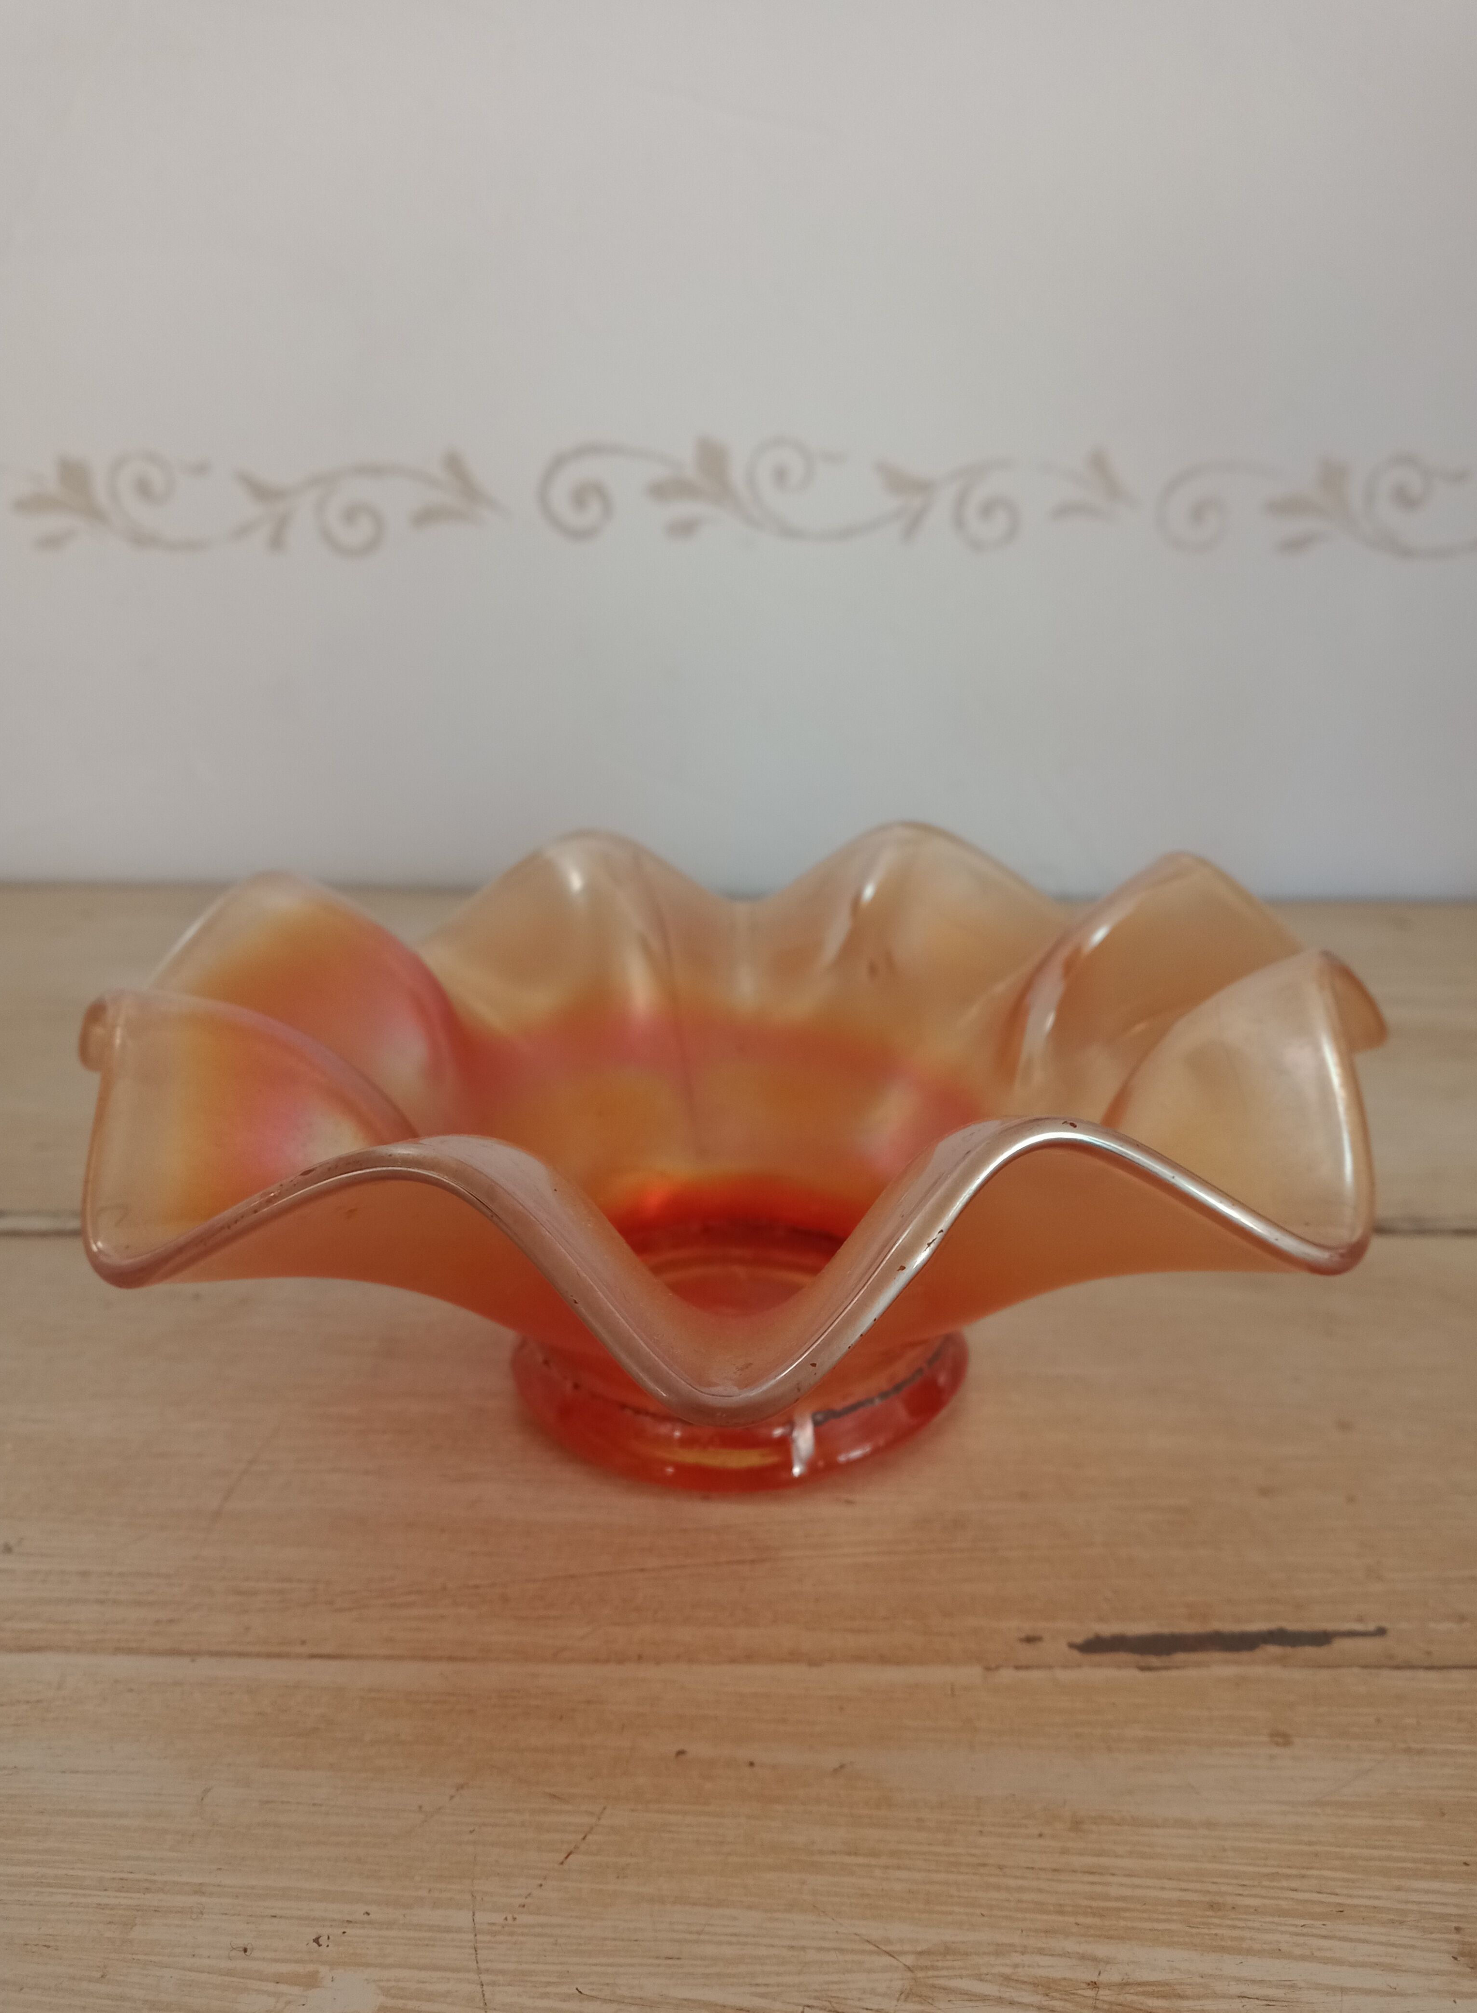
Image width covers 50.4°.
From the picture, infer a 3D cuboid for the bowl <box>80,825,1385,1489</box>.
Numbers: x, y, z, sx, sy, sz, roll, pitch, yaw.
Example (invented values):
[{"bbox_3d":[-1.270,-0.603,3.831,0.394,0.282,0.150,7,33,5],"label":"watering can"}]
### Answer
[{"bbox_3d":[0.000,0.025,0.272,0.219,0.083,0.219,-1,18,0],"label":"bowl"}]

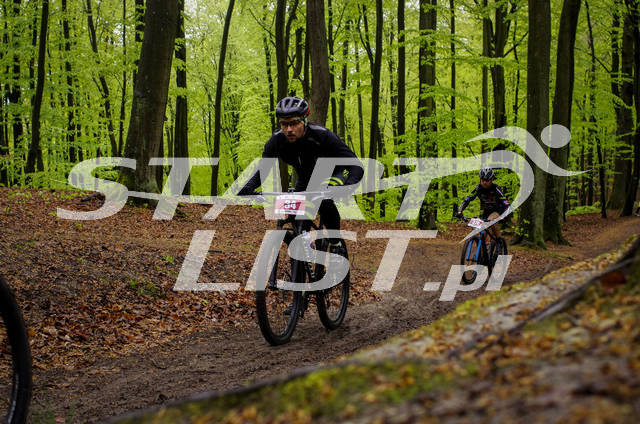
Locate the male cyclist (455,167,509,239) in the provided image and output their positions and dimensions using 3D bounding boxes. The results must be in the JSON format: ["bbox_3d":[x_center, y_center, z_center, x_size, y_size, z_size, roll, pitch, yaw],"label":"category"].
[{"bbox_3d":[2.520,0.130,14.150,0.750,1.560,0.870,1,-1,28],"label":"male cyclist"}]

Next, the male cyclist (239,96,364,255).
[{"bbox_3d":[-0.030,-0.040,6.500,0.760,1.480,0.920,1,-1,18],"label":"male cyclist"}]

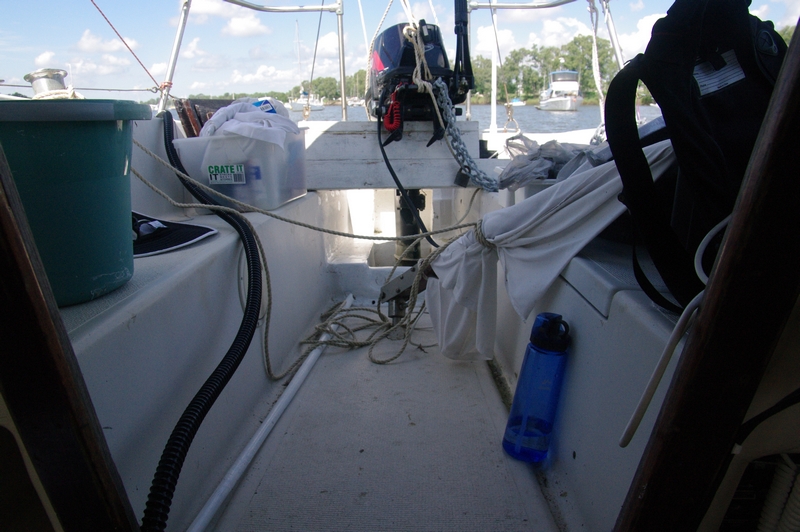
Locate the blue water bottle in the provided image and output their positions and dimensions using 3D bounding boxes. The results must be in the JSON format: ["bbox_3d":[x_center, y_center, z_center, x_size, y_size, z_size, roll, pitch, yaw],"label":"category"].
[{"bbox_3d":[0.247,0.212,0.985,0.080,0.257,0.079,6,11,-2],"label":"blue water bottle"}]

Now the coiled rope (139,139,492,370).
[{"bbox_3d":[-0.240,-0.059,1.432,0.850,0.500,0.560,0,17,0],"label":"coiled rope"}]

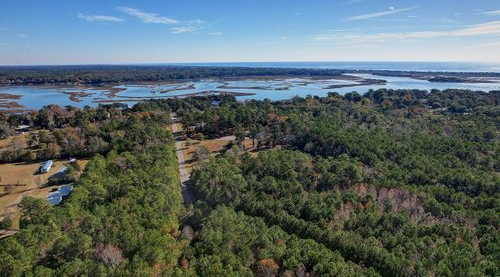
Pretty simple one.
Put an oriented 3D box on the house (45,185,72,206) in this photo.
[{"bbox_3d":[-128.005,38.568,207.811,10.000,5.000,25.000,-4,15,-13],"label":"house"}]

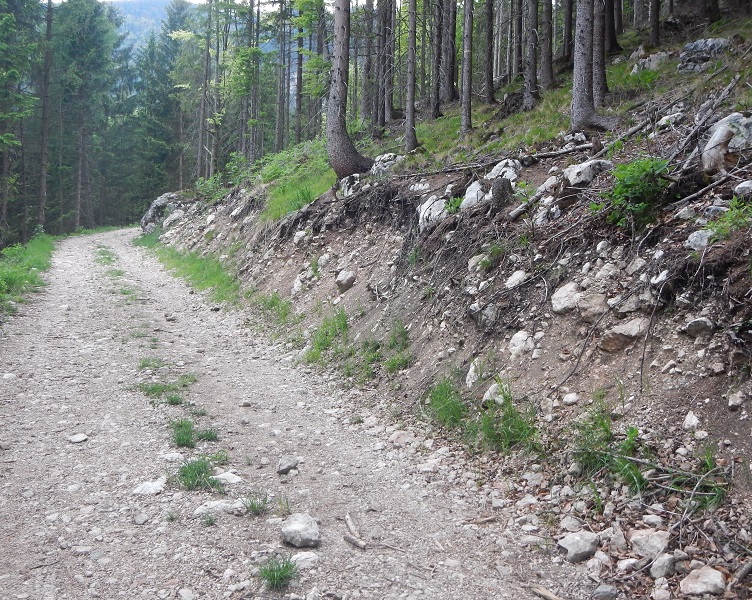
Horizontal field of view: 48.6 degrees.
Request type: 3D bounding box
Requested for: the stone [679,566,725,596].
[{"bbox_3d":[1.372,1.177,3.489,0.177,0.096,0.124,2,1,22],"label":"stone"}]

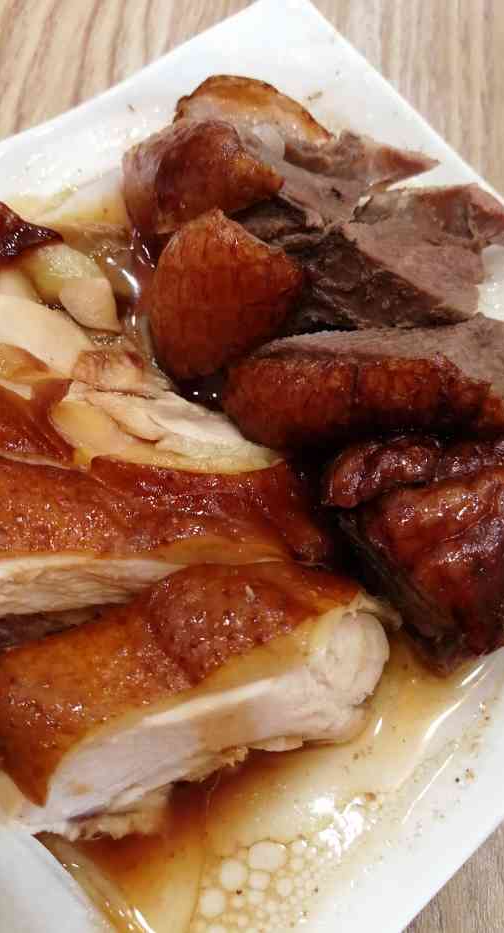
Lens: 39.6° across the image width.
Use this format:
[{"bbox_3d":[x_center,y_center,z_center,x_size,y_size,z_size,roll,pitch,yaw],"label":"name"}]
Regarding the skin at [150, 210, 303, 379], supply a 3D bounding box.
[{"bbox_3d":[-0.011,-0.058,0.241,0.040,0.040,0.046,36,67,16],"label":"skin"}]

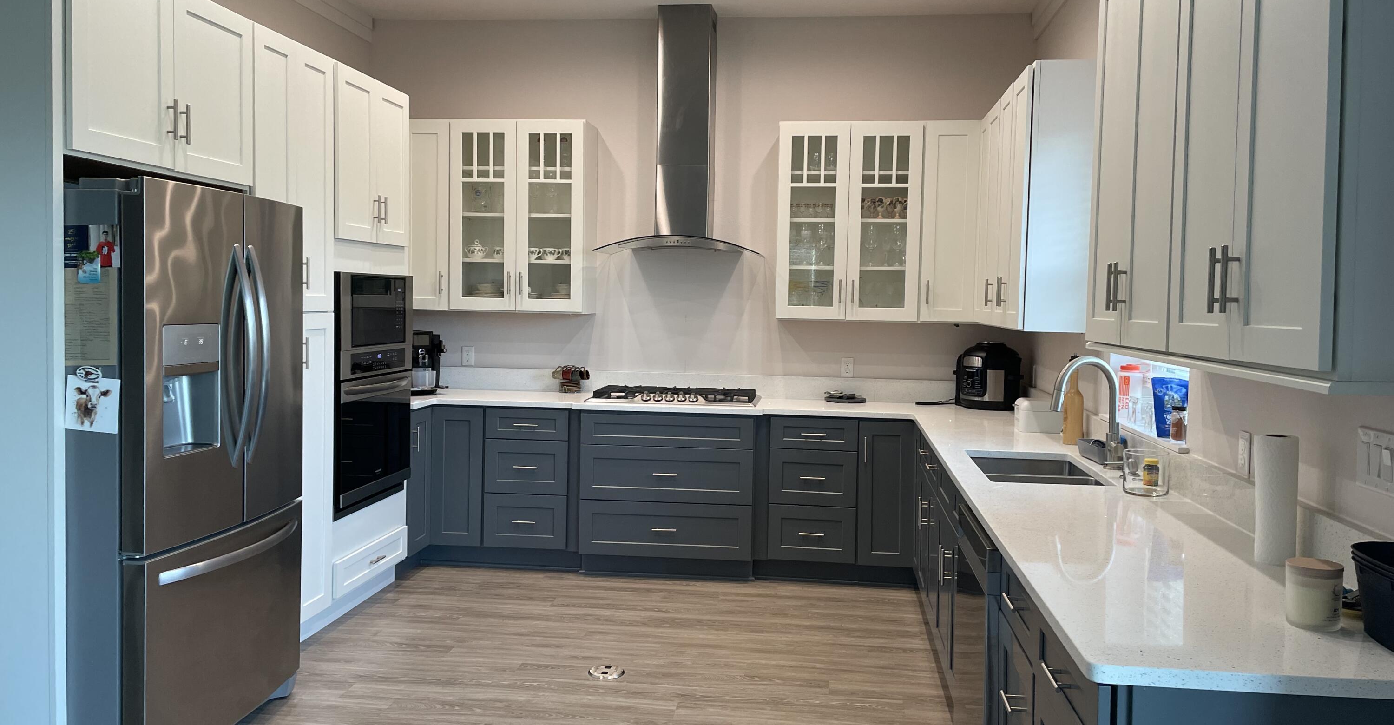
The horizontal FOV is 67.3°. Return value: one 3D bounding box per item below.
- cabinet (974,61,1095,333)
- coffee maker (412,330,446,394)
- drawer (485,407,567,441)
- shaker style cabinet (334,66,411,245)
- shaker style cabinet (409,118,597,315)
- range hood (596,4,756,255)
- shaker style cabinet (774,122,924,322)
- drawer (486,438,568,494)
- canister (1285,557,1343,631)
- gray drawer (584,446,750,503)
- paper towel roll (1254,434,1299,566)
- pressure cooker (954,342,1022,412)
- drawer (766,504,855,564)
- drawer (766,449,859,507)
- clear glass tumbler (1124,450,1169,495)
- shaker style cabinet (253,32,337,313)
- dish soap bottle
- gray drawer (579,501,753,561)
[{"bbox_3d":[1.566,-0.698,4.851,0.320,1.069,1.330,2,3,7],"label":"cabinet"},{"bbox_3d":[-1.600,-0.006,6.055,0.260,0.350,0.390,0,4,-13],"label":"coffee maker"},{"bbox_3d":[-0.875,0.319,5.818,0.451,0.159,0.540,1,3,7],"label":"drawer"},{"bbox_3d":[-1.795,-0.929,4.859,0.627,0.736,0.771,2,3,7],"label":"shaker style cabinet"},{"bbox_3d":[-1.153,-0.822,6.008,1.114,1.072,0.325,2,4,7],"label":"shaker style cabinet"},{"bbox_3d":[-0.056,-1.264,5.770,0.917,1.375,0.500,2,3,7],"label":"range hood"},{"bbox_3d":[0.837,-0.767,5.774,0.760,1.060,0.325,2,3,7],"label":"shaker style cabinet"},{"bbox_3d":[-0.883,0.547,5.836,0.451,0.293,0.500,2,3,7],"label":"drawer"},{"bbox_3d":[1.111,0.416,1.881,0.087,0.111,0.087,1,3,7],"label":"canister"},{"bbox_3d":[-0.132,0.572,5.688,0.906,0.293,0.500,2,3,7],"label":"gray drawer"},{"bbox_3d":[1.319,0.309,2.391,0.096,0.283,0.096,2,3,7],"label":"paper towel roll"},{"bbox_3d":[1.580,0.069,5.698,0.360,0.360,0.340,4,5,44],"label":"pressure cooker"},{"bbox_3d":[0.625,0.875,5.656,0.445,0.287,0.540,1,3,7],"label":"drawer"},{"bbox_3d":[0.632,0.591,5.648,0.448,0.293,0.500,2,3,7],"label":"drawer"},{"bbox_3d":[1.364,0.335,3.181,0.125,0.126,0.125,1,3,7],"label":"clear glass tumbler"},{"bbox_3d":[-1.885,-0.730,4.155,0.640,1.055,0.608,1,3,7],"label":"shaker style cabinet"},{"bbox_3d":[1.534,0.156,4.255,0.080,0.360,0.080,1,3,7],"label":"dish soap bottle"},{"bbox_3d":[-0.138,0.864,5.705,0.906,0.289,0.500,2,3,7],"label":"gray drawer"}]

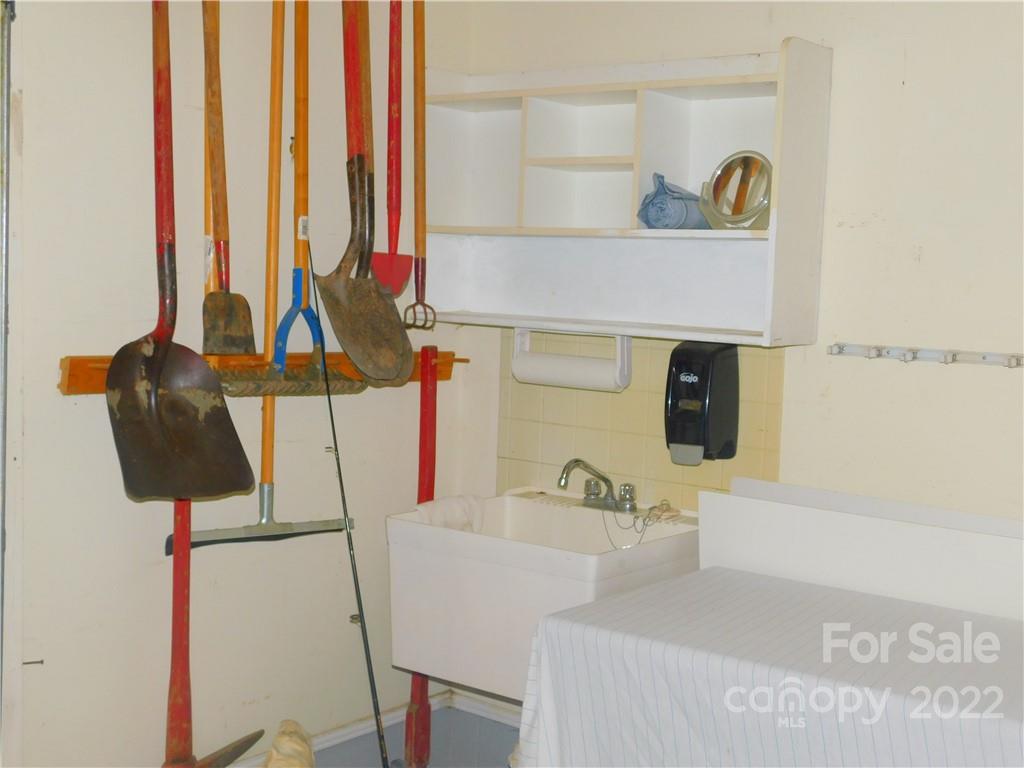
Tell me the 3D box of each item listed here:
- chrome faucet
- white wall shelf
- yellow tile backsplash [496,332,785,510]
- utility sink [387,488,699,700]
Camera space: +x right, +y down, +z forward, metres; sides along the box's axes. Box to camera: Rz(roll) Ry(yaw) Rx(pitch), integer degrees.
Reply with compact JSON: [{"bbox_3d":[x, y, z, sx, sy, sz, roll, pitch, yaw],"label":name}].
[{"bbox_3d":[0.196,0.250,3.265,0.155,0.145,0.249,6,6,37],"label":"chrome faucet"},{"bbox_3d":[0.221,-0.460,3.274,1.067,0.668,0.237,6,6,37],"label":"white wall shelf"},{"bbox_3d":[0.304,0.098,3.401,0.845,0.466,0.012,6,6,37],"label":"yellow tile backsplash"},{"bbox_3d":[0.104,0.503,3.224,0.608,0.379,0.548,6,6,37],"label":"utility sink"}]

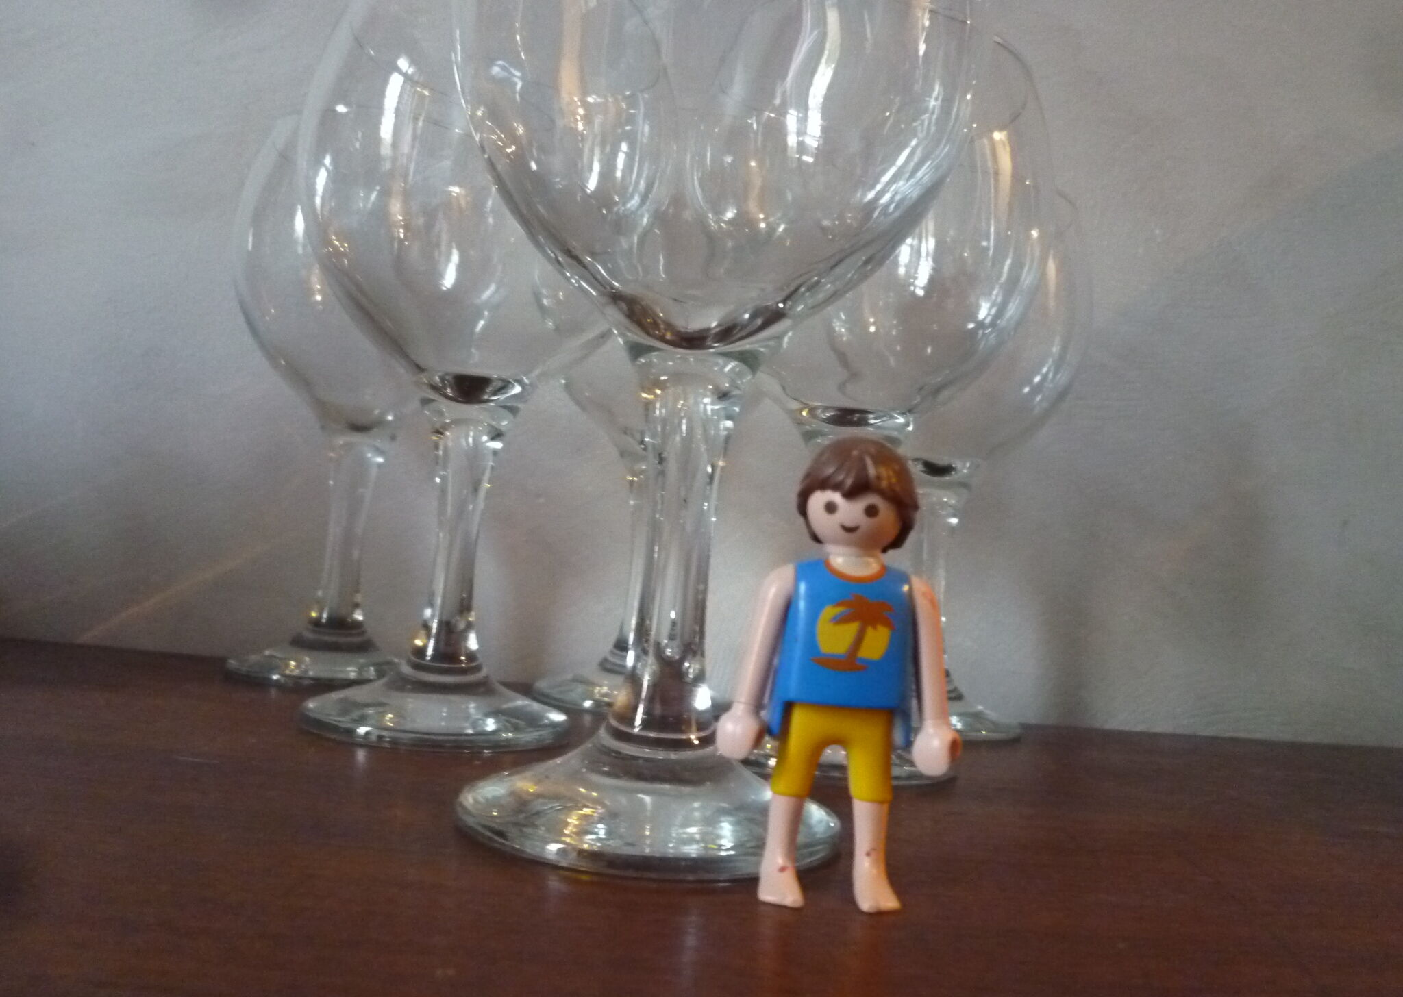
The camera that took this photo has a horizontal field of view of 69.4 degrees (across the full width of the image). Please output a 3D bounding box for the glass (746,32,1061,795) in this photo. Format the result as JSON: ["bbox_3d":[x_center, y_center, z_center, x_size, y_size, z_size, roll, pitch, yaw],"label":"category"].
[{"bbox_3d":[0.043,-0.026,0.296,0.104,0.202,0.104,5,-4,0],"label":"glass"}]

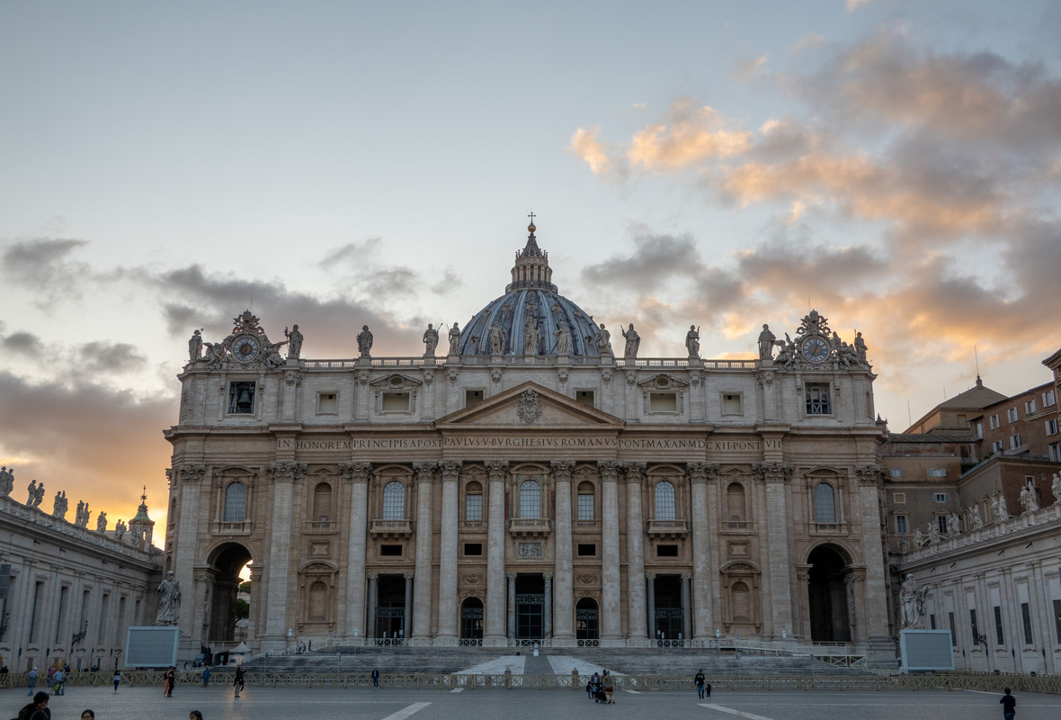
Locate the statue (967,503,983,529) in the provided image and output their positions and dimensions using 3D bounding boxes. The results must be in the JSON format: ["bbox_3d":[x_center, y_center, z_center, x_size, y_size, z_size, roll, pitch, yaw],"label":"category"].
[{"bbox_3d":[57.210,20.130,142.680,1.200,3.350,1.500,11,-19,-35],"label":"statue"}]

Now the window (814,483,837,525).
[{"bbox_3d":[48.410,23.510,182.170,3.400,6.730,0.500,0,-15,0],"label":"window"}]

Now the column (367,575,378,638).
[{"bbox_3d":[-24.563,38.670,173.601,1.550,10.318,1.550,0,-16,0],"label":"column"}]

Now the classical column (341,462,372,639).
[{"bbox_3d":[-27.368,30.012,175.943,3.550,27.983,3.500,0,-14,0],"label":"classical column"}]

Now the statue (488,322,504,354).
[{"bbox_3d":[-5.653,-3.654,183.450,2.500,5.390,1.800,0,-14,0],"label":"statue"}]

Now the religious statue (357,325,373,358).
[{"bbox_3d":[-27.499,-3.093,184.547,2.600,5.604,1.900,0,-14,0],"label":"religious statue"}]

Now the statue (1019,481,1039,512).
[{"bbox_3d":[54.690,14.900,121.310,1.200,3.350,1.600,11,-19,-35],"label":"statue"}]

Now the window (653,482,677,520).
[{"bbox_3d":[21.480,22.490,177.090,3.200,6.400,0.600,0,-16,1],"label":"window"}]

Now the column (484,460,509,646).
[{"bbox_3d":[-5.292,29.799,174.347,3.550,28.285,3.500,0,-14,0],"label":"column"}]

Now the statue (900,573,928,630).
[{"bbox_3d":[39.140,24.650,113.190,2.800,5.610,2.200,-1,-15,6],"label":"statue"}]

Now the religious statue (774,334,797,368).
[{"bbox_3d":[43.310,-1.540,188.410,3.700,6.180,2.400,-2,-15,8],"label":"religious statue"}]

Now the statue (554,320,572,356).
[{"bbox_3d":[5.400,-3.650,185.140,2.600,5.860,1.900,0,-15,0],"label":"statue"}]

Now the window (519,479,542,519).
[{"bbox_3d":[-0.070,22.920,182.320,3.620,6.430,0.800,0,-15,0],"label":"window"}]

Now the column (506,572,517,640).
[{"bbox_3d":[-2.820,38.270,171.070,1.480,10.700,1.480,0,-16,1],"label":"column"}]

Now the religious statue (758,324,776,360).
[{"bbox_3d":[39.556,-2.992,185.140,2.900,6.102,1.900,0,-14,0],"label":"religious statue"}]

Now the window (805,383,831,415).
[{"bbox_3d":[49.070,6.710,188.770,4.410,5.410,0.900,0,-15,0],"label":"window"}]

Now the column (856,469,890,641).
[{"bbox_3d":[55.770,30.890,179.660,4.000,28.110,2.200,0,-15,0],"label":"column"}]

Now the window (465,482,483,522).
[{"bbox_3d":[-9.095,22.542,177.186,2.850,6.481,0.600,0,-16,0],"label":"window"}]

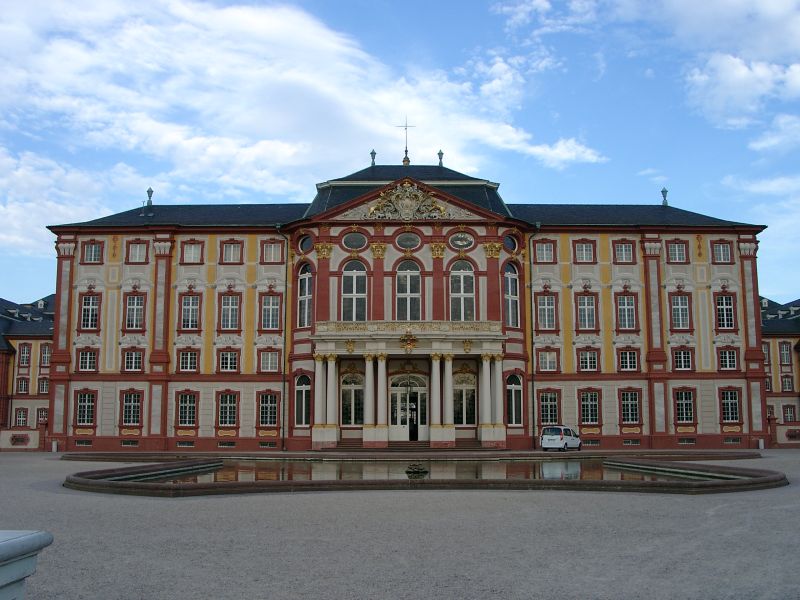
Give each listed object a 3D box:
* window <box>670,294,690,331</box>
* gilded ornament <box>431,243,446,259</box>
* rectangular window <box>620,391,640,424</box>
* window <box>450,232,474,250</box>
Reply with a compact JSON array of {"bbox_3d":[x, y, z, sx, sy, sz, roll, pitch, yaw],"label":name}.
[{"bbox_3d":[23.032,1.038,64.466,1.370,2.920,0.250,0,-8,-1],"label":"window"},{"bbox_3d":[3.036,-3.891,61.959,1.220,1.230,0.400,0,-8,-1],"label":"gilded ornament"},{"bbox_3d":[18.581,8.682,63.373,1.370,2.730,0.250,0,-8,-1],"label":"rectangular window"},{"bbox_3d":[4.823,-4.533,60.830,1.937,1.363,0.300,0,-7,-1],"label":"window"}]

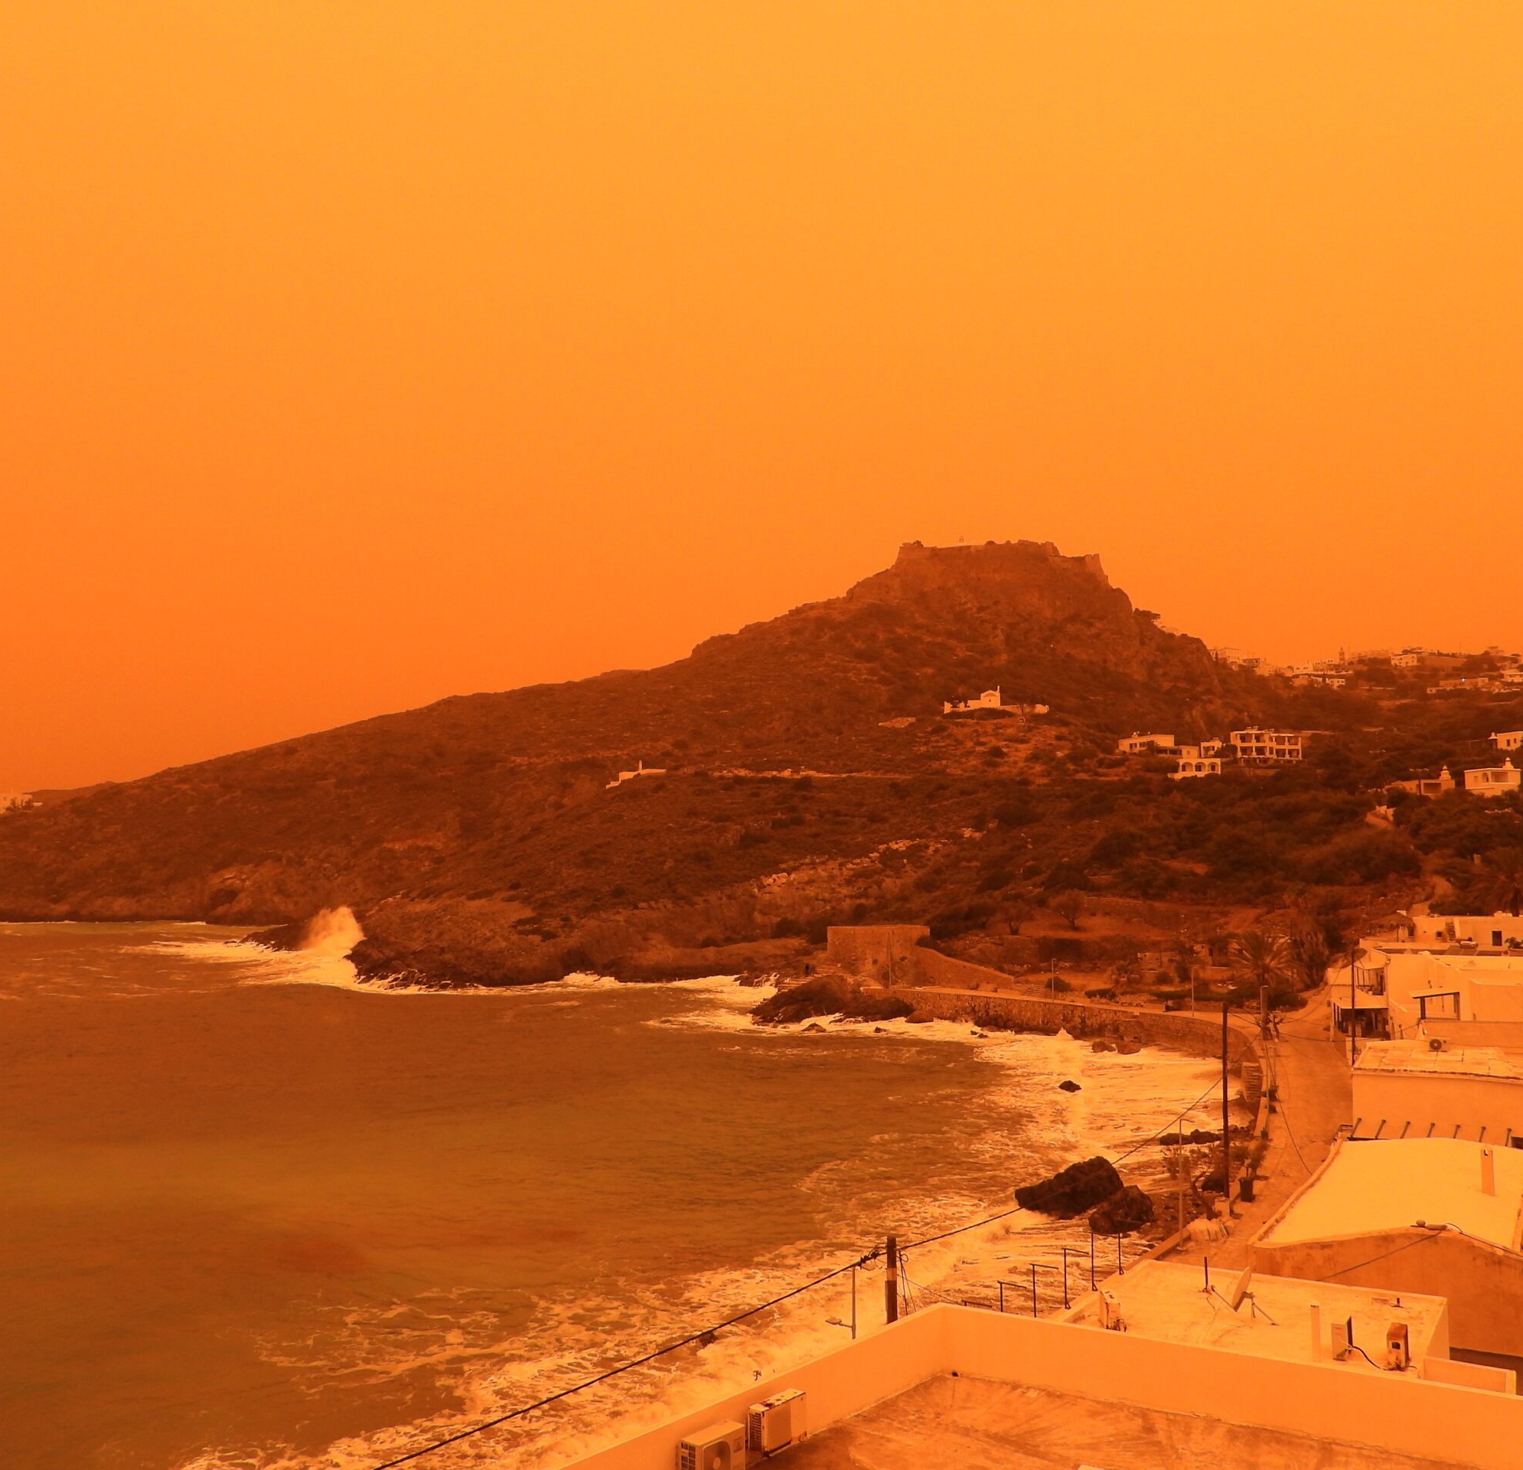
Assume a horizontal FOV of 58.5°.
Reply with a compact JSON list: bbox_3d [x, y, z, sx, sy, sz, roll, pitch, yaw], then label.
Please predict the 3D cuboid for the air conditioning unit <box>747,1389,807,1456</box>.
[{"bbox_3d":[0.211,9.204,18.200,0.270,0.560,0.850,-4,-7,40],"label":"air conditioning unit"}]

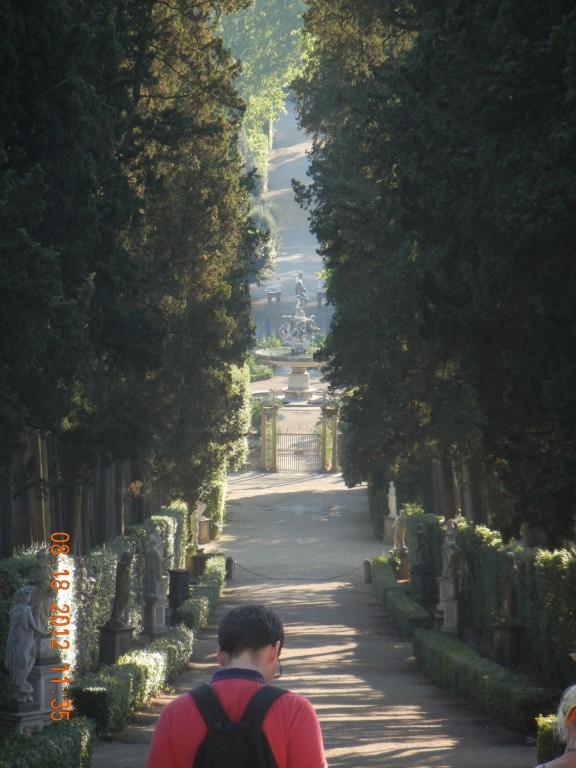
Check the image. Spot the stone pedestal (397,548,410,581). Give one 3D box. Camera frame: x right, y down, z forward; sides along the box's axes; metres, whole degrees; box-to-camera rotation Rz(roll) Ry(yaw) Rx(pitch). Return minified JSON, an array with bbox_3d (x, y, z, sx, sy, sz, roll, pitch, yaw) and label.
[{"bbox_3d":[5.305,8.337,267.000,0.580,1.400,0.580,2,6,25],"label":"stone pedestal"}]

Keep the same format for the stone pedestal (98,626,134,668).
[{"bbox_3d":[-4.249,6.602,144.000,0.630,1.150,0.630,5,7,45],"label":"stone pedestal"}]

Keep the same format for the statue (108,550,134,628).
[{"bbox_3d":[-4.137,5.091,144.000,0.480,1.900,0.520,4,7,40],"label":"statue"}]

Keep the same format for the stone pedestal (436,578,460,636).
[{"bbox_3d":[5.307,7.295,191.000,0.620,1.850,0.620,3,6,28],"label":"stone pedestal"}]

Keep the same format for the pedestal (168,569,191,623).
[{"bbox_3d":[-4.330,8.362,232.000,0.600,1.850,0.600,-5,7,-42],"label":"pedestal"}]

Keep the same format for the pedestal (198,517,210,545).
[{"bbox_3d":[-4.381,7.713,305.000,0.600,1.350,0.600,-2,6,-20],"label":"pedestal"}]

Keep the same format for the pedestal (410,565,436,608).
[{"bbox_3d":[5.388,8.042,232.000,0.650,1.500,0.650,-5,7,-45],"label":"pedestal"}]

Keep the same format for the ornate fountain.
[{"bbox_3d":[0.903,-3.560,445.000,6.900,9.700,6.900,0,5,0],"label":"ornate fountain"}]

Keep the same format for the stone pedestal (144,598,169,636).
[{"bbox_3d":[-4.321,7.656,191.000,0.580,1.150,0.580,-3,6,-33],"label":"stone pedestal"}]

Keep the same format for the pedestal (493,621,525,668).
[{"bbox_3d":[5.450,6.552,144.000,0.620,1.150,0.620,3,6,33],"label":"pedestal"}]

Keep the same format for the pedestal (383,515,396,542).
[{"bbox_3d":[5.404,7.634,305.000,0.650,1.300,0.650,2,6,20],"label":"pedestal"}]

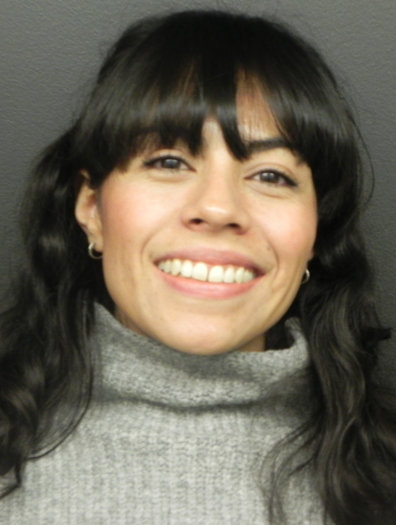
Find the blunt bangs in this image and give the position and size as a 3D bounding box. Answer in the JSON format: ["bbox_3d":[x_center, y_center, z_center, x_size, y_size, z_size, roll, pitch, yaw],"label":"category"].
[{"bbox_3d":[0.011,-0.091,1.190,0.174,0.122,0.125,7,-9,-2],"label":"blunt bangs"}]

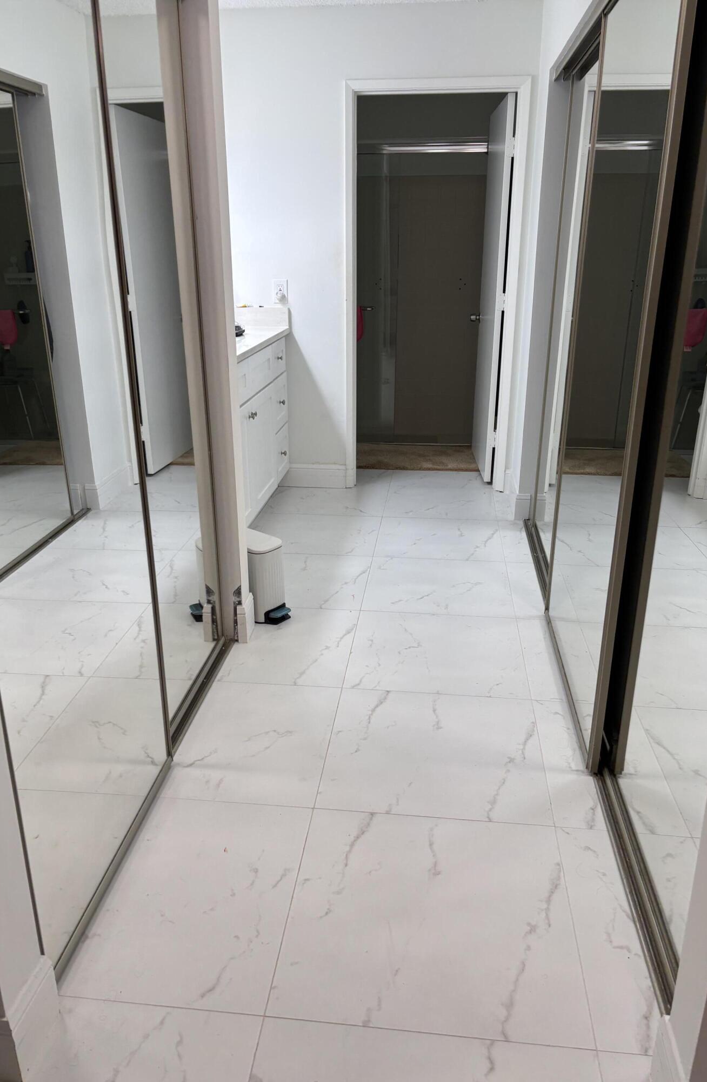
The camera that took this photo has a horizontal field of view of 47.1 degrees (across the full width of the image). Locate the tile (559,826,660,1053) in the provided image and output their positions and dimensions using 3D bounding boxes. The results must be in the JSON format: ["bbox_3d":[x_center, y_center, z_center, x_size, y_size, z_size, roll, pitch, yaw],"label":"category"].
[{"bbox_3d":[0.541,0.816,1.727,0.145,0.010,0.601,2,20,6],"label":"tile"}]

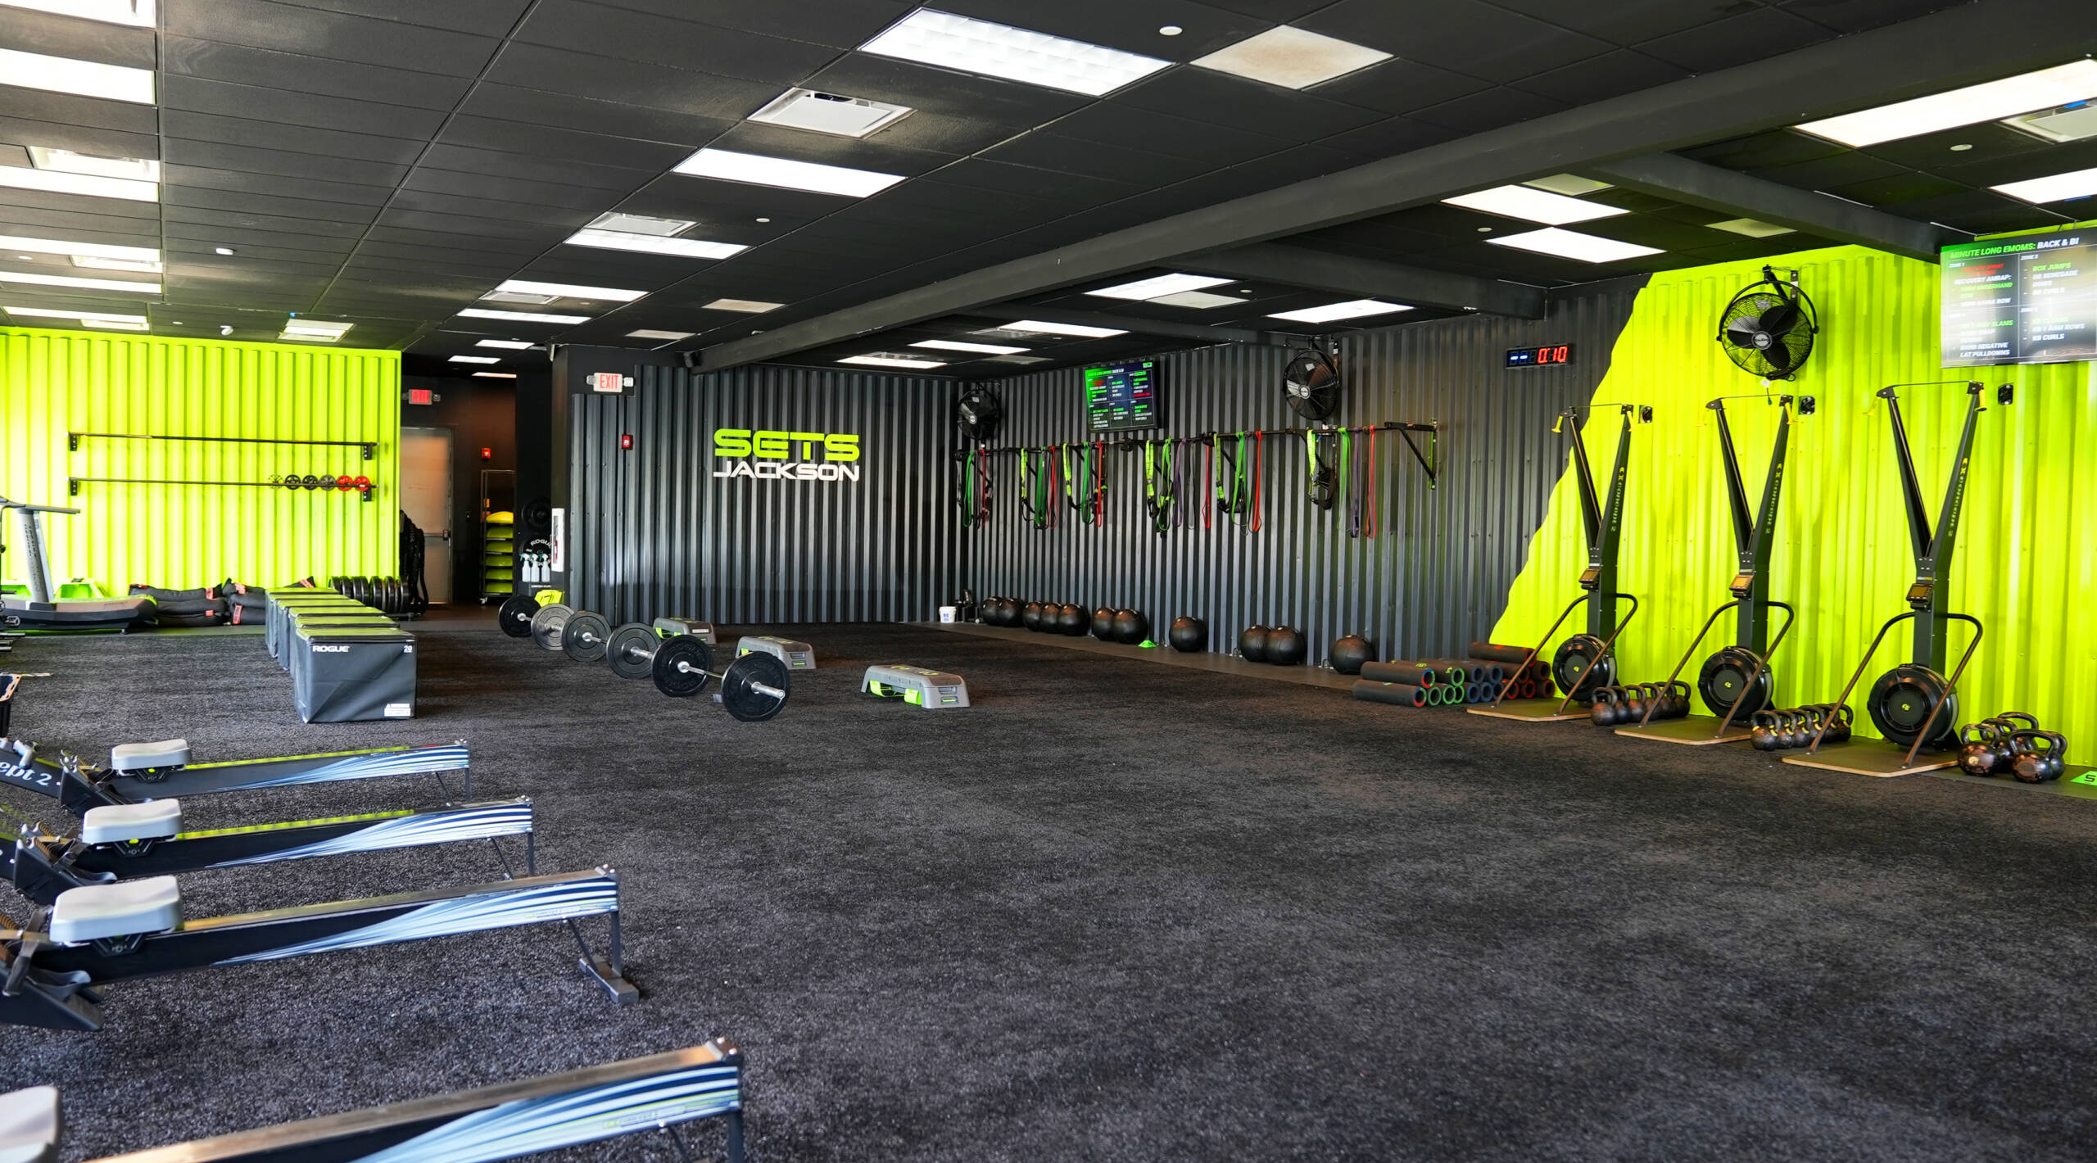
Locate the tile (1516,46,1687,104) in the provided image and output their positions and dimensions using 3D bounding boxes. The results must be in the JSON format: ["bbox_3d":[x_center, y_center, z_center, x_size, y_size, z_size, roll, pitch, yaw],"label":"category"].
[{"bbox_3d":[2.267,-2.075,5.762,0.530,0.020,0.600,-1,3,-32],"label":"tile"}]

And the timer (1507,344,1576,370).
[{"bbox_3d":[3.873,-1.763,11.004,0.060,0.140,0.565,-1,3,-33],"label":"timer"}]

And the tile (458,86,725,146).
[{"bbox_3d":[-2.091,-2.177,6.529,1.200,0.025,0.600,-1,3,-32],"label":"tile"}]

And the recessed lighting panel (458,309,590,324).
[{"bbox_3d":[-4.994,-2.556,13.399,1.200,0.050,0.600,-1,3,-32],"label":"recessed lighting panel"}]

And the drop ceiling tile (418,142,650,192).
[{"bbox_3d":[-2.735,-2.234,7.556,1.200,0.025,0.600,-1,3,-32],"label":"drop ceiling tile"}]

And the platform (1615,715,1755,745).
[{"bbox_3d":[4.283,0.961,9.002,1.200,0.022,0.600,-1,3,-32],"label":"platform"}]

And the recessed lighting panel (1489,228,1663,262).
[{"bbox_3d":[3.533,-2.243,9.324,1.200,0.060,0.600,-1,3,-32],"label":"recessed lighting panel"}]

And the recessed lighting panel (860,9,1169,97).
[{"bbox_3d":[-0.112,-2.128,5.641,1.200,0.060,0.600,-1,3,-32],"label":"recessed lighting panel"}]

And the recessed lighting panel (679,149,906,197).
[{"bbox_3d":[-1.420,-2.270,7.742,1.219,0.060,0.610,-1,3,-33],"label":"recessed lighting panel"}]

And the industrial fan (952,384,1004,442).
[{"bbox_3d":[-0.855,-2.051,17.170,0.600,0.660,0.320,3,13,39],"label":"industrial fan"}]

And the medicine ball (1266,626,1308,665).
[{"bbox_3d":[2.115,0.571,12.408,0.357,0.357,0.357,1,3,0],"label":"medicine ball"}]

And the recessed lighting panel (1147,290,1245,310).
[{"bbox_3d":[1.229,-2.332,11.514,0.620,0.050,0.600,-1,3,-32],"label":"recessed lighting panel"}]

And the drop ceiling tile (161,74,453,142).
[{"bbox_3d":[-3.415,-2.185,6.459,1.200,0.020,0.600,-1,3,-32],"label":"drop ceiling tile"}]

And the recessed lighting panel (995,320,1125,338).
[{"bbox_3d":[0.208,-2.468,13.732,1.200,0.030,0.600,-1,3,-32],"label":"recessed lighting panel"}]

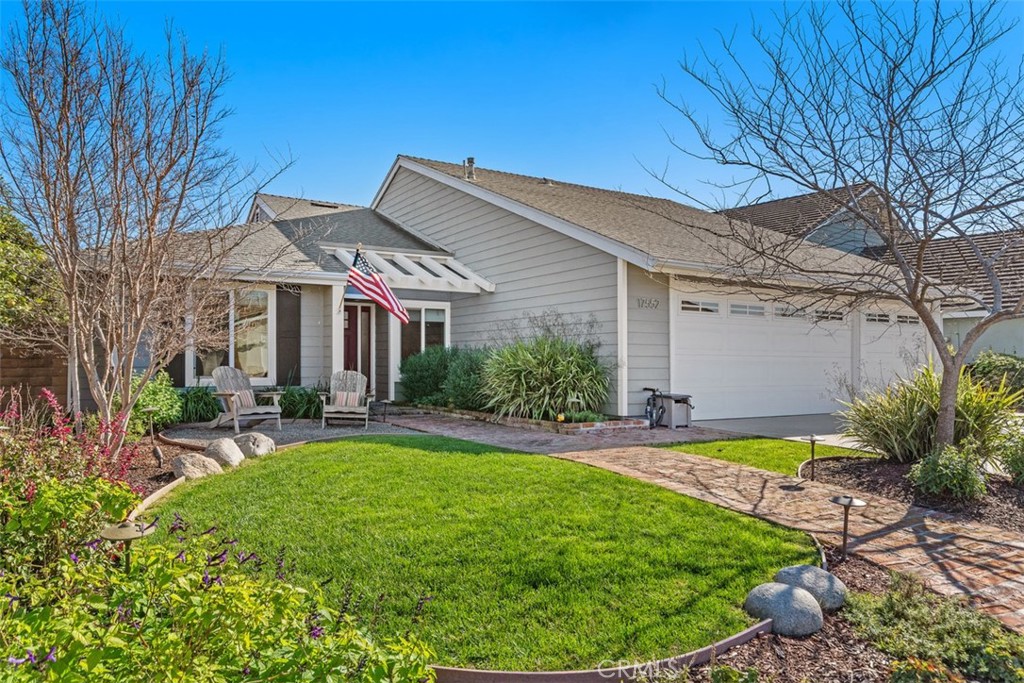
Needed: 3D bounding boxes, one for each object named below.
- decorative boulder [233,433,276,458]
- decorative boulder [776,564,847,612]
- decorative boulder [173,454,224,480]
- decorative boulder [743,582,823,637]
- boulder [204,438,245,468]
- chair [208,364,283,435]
[{"bbox_3d":[-2.775,1.085,7.268,0.460,0.250,0.380,0,-2,5],"label":"decorative boulder"},{"bbox_3d":[1.380,1.123,3.175,0.280,0.165,0.325,1,-2,-30],"label":"decorative boulder"},{"bbox_3d":[-2.740,1.065,5.918,0.440,0.200,0.320,0,-2,12],"label":"decorative boulder"},{"bbox_3d":[1.150,1.111,2.895,0.275,0.170,0.310,1,-2,-30],"label":"decorative boulder"},{"bbox_3d":[-2.765,1.056,6.539,0.410,0.260,0.330,-2,-3,43],"label":"boulder"},{"bbox_3d":[-3.840,0.813,9.790,0.930,0.910,0.790,-2,-3,43],"label":"chair"}]

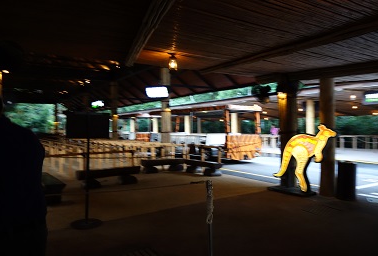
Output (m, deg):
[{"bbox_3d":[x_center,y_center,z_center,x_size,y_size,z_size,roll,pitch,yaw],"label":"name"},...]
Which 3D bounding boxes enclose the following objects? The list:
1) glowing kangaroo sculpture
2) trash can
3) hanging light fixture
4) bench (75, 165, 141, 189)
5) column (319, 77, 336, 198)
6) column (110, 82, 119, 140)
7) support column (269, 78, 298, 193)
[{"bbox_3d":[2.680,0.715,6.980,0.200,1.600,1.500,0,0,-39],"label":"glowing kangaroo sculpture"},{"bbox_3d":[3.424,1.125,6.480,0.400,0.850,0.400,0,0,-34],"label":"trash can"},{"bbox_3d":[-0.307,-1.235,5.650,0.180,0.320,0.180,0,0,-34],"label":"hanging light fixture"},{"bbox_3d":[-2.180,1.335,8.120,1.680,0.430,0.420,0,0,-30],"label":"bench"},{"bbox_3d":[3.200,0.175,6.880,0.360,2.750,0.360,0,0,-34],"label":"column"},{"bbox_3d":[-4.691,-0.600,18.800,0.420,4.300,0.420,0,0,-34],"label":"column"},{"bbox_3d":[2.563,0.090,7.730,0.420,2.920,0.420,0,0,-34],"label":"support column"}]

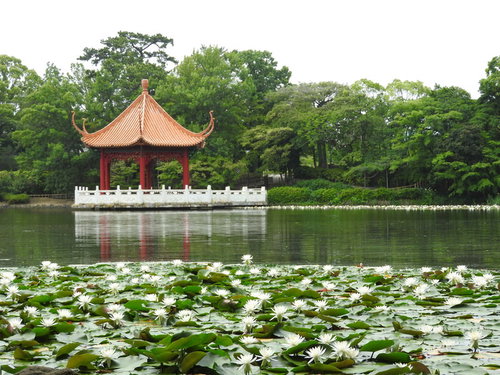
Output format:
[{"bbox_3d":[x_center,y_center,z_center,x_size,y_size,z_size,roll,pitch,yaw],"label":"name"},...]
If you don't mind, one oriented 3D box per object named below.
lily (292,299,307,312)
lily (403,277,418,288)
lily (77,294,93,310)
[{"bbox_3d":[0.410,0.976,8.327,0.111,0.100,0.111,0,0,0],"label":"lily"},{"bbox_3d":[1.982,1.175,12.444,0.170,0.118,0.170,0,0,0],"label":"lily"},{"bbox_3d":[-1.692,1.179,10.370,0.155,0.136,0.155,0,0,0],"label":"lily"}]

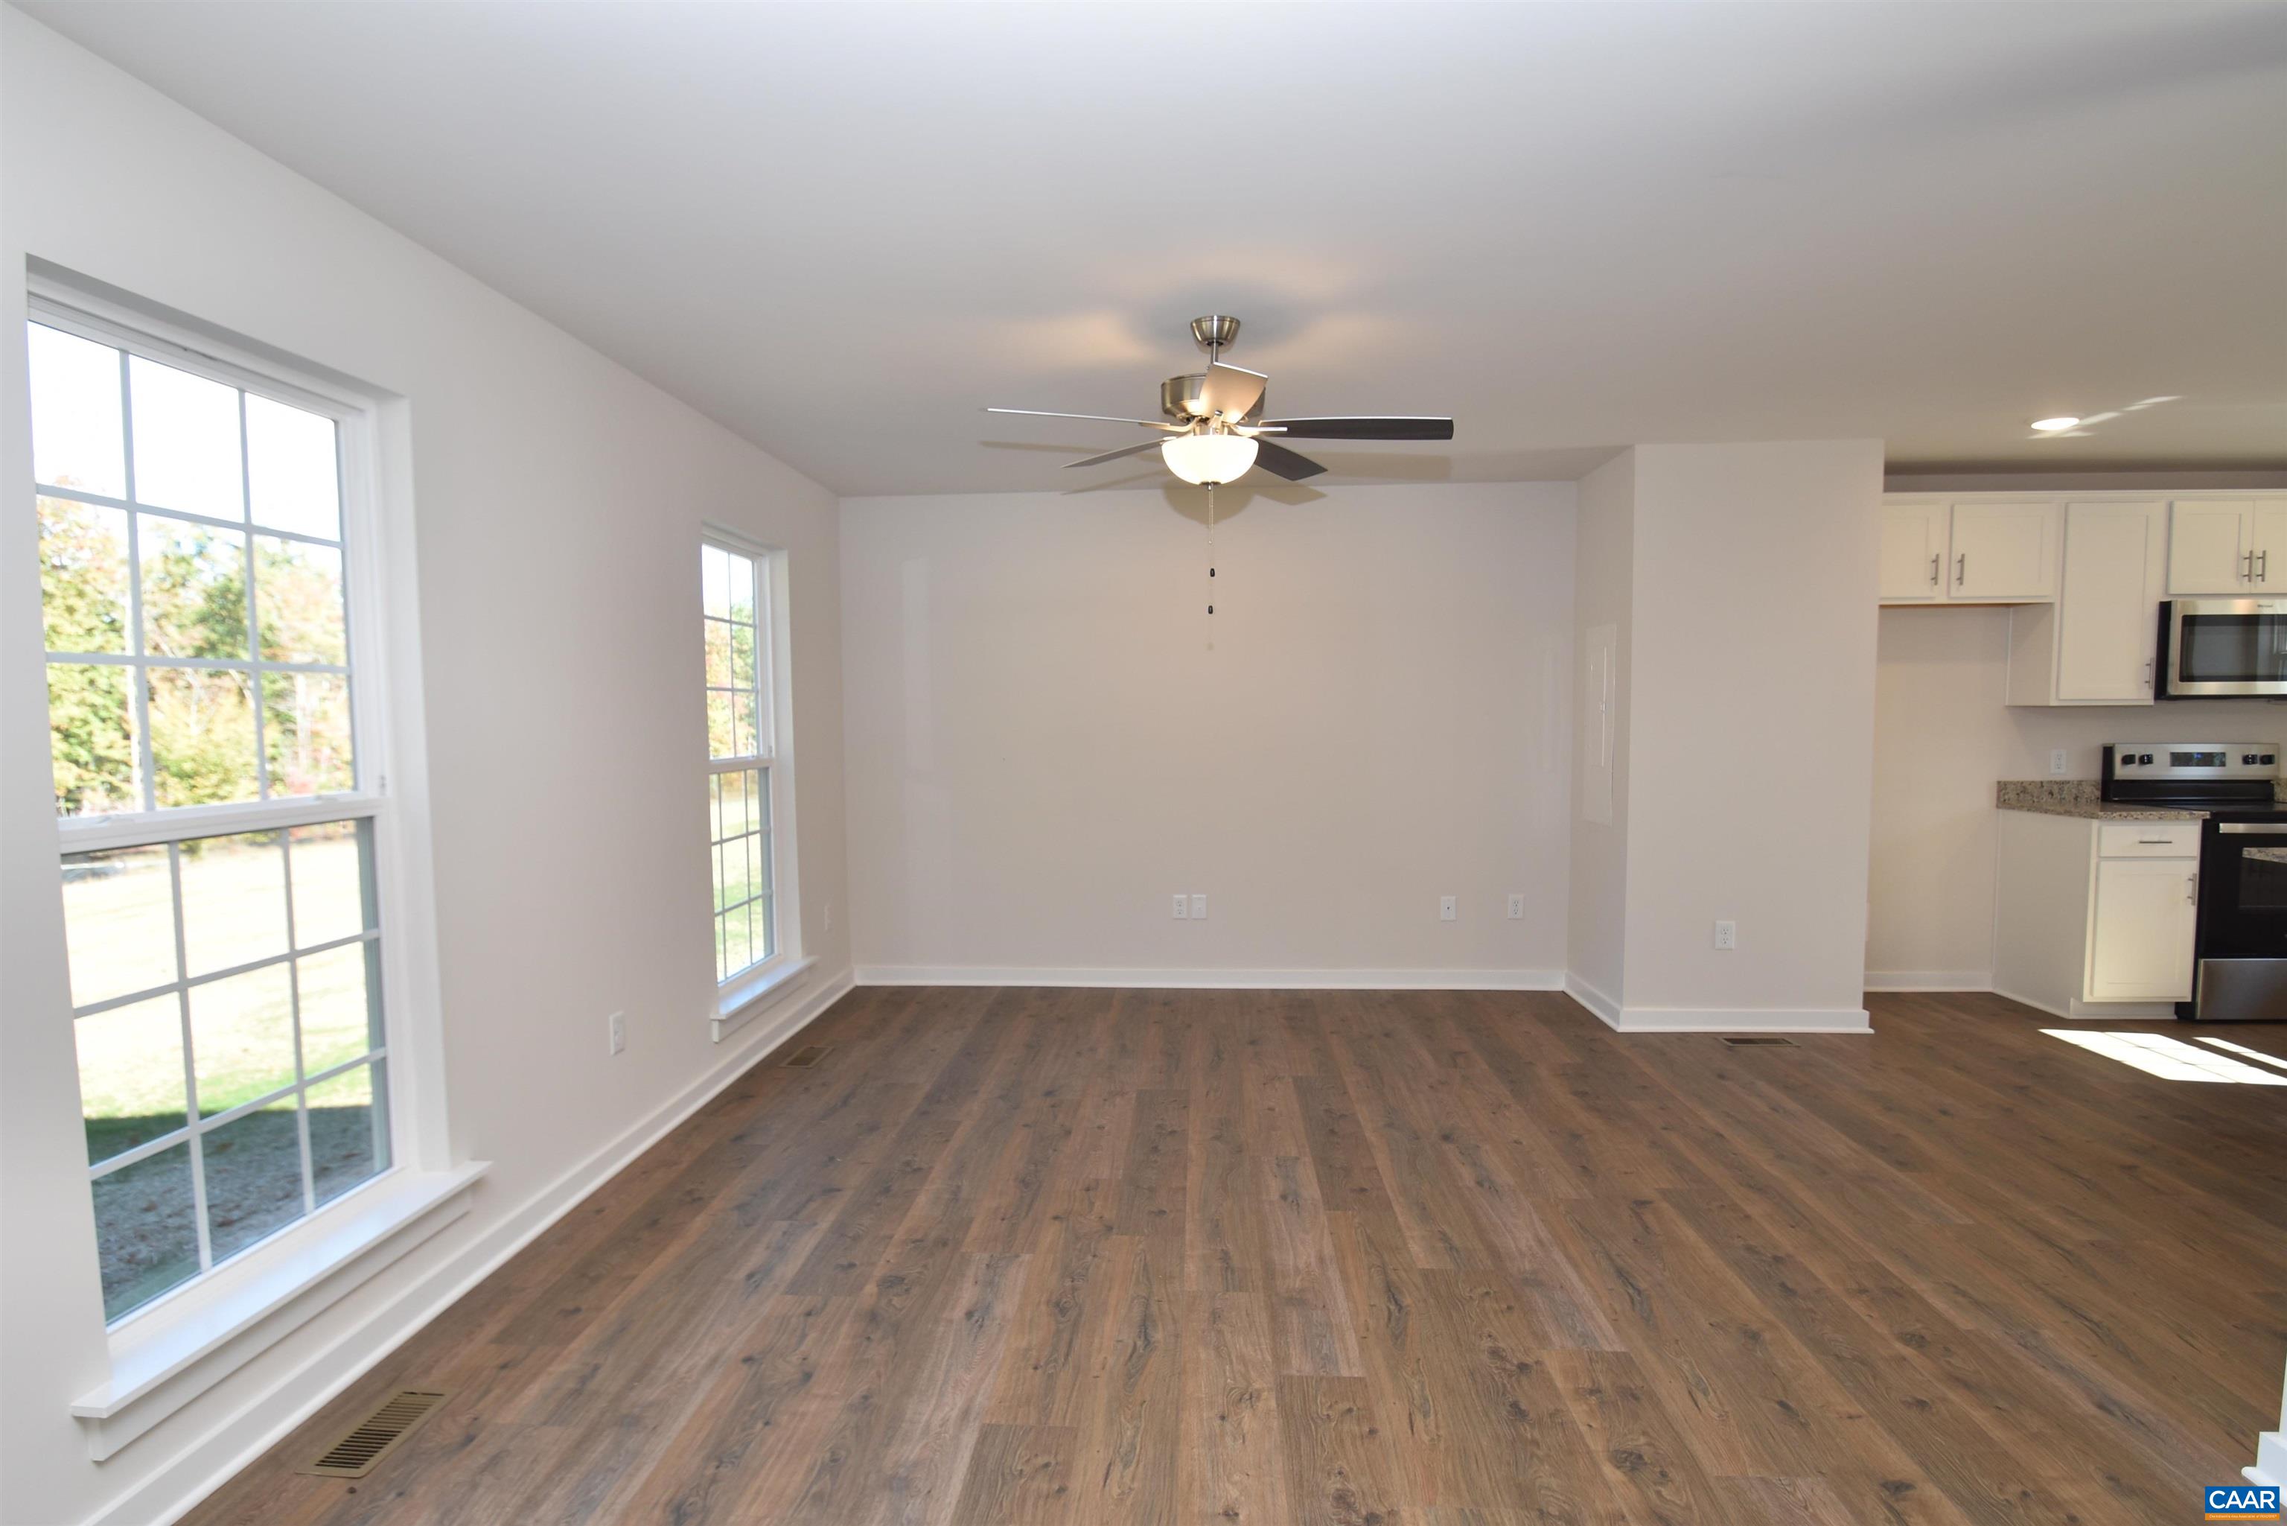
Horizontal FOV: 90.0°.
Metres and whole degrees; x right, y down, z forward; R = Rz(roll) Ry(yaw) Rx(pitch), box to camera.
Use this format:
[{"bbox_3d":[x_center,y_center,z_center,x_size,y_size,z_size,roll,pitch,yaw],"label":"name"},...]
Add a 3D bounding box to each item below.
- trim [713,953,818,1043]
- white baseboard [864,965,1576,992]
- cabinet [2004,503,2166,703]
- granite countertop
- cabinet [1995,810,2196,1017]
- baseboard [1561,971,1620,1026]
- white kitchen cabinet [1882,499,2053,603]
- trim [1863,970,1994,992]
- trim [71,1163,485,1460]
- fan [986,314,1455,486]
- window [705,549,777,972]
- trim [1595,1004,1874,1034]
[{"bbox_3d":[-1.546,0.940,4.626,0.135,0.110,0.990,0,3,3],"label":"trim"},{"bbox_3d":[0.301,1.062,5.683,3.569,0.108,0.024,0,3,3],"label":"white baseboard"},{"bbox_3d":[4.287,-0.724,5.237,0.453,0.930,0.320,0,3,3],"label":"cabinet"},{"bbox_3d":[4.291,0.169,5.144,0.475,0.135,0.625,0,3,3],"label":"granite countertop"},{"bbox_3d":[4.292,0.676,5.184,0.460,0.878,0.590,0,3,3],"label":"cabinet"},{"bbox_3d":[2.051,1.067,5.217,0.024,0.108,0.750,0,3,3],"label":"baseboard"},{"bbox_3d":[3.593,-0.947,5.262,0.925,0.480,0.320,0,3,3],"label":"white kitchen cabinet"},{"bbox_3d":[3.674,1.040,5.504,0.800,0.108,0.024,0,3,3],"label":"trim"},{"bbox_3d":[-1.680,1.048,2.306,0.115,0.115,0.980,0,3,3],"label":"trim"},{"bbox_3d":[0.197,-1.009,3.217,1.290,0.455,1.270,0,3,3],"label":"fan"},{"bbox_3d":[-1.626,0.001,4.597,0.075,1.720,0.820,0,3,3],"label":"window"},{"bbox_3d":[2.539,1.088,4.832,1.058,0.103,0.036,0,3,3],"label":"trim"}]

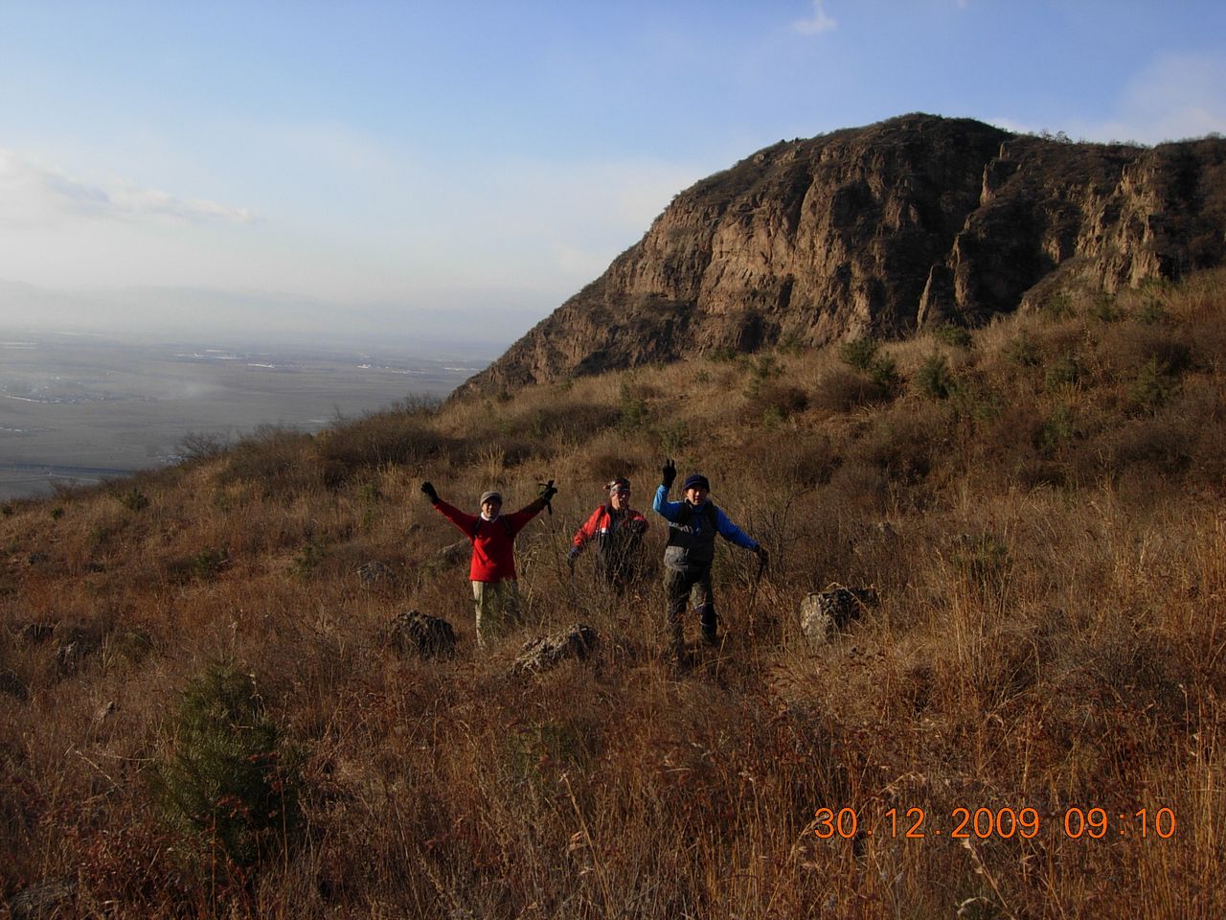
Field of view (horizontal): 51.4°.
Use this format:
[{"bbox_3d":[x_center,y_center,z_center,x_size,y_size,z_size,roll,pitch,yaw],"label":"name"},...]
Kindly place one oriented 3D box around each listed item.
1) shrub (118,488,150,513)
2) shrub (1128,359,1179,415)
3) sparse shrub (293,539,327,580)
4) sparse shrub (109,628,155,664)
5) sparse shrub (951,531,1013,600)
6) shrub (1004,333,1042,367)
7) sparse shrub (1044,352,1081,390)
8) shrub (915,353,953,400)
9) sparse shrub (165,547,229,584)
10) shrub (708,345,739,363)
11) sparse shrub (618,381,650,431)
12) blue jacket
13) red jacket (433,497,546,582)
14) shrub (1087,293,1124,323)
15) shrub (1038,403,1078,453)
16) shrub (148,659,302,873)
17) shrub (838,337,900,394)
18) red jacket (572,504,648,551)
[{"bbox_3d":[-15.039,1.247,40.000,1.020,0.800,0.900,1,6,0],"label":"shrub"},{"bbox_3d":[10.389,-1.426,24.500,0.957,1.104,0.909,1,6,0],"label":"shrub"},{"bbox_3d":[-4.398,1.438,18.500,0.473,0.584,0.449,1,6,0],"label":"sparse shrub"},{"bbox_3d":[-5.726,2.209,15.200,0.550,0.440,0.500,1,6,0],"label":"sparse shrub"},{"bbox_3d":[3.524,1.013,12.200,0.600,0.650,0.550,1,6,0],"label":"sparse shrub"},{"bbox_3d":[14.485,-3.904,45.000,1.320,1.200,1.200,1,6,0],"label":"shrub"},{"bbox_3d":[10.228,-2.037,29.000,0.828,0.871,0.786,1,6,0],"label":"sparse shrub"},{"bbox_3d":[8.041,-2.103,32.000,0.962,1.154,0.913,1,6,0],"label":"shrub"},{"bbox_3d":[-7.164,1.810,22.000,1.100,0.650,0.900,1,6,0],"label":"sparse shrub"},{"bbox_3d":[4.338,-4.150,50.000,1.277,0.777,1.213,1,6,0],"label":"shrub"},{"bbox_3d":[0.533,-1.401,33.000,0.843,1.339,0.801,1,6,0],"label":"sparse shrub"},{"bbox_3d":[0.879,0.635,12.000,0.980,0.800,0.420,1,6,-2],"label":"blue jacket"},{"bbox_3d":[-1.303,0.837,13.500,1.197,0.892,0.360,1,6,-3],"label":"red jacket"},{"bbox_3d":[20.830,-6.429,54.000,1.500,1.220,1.400,1,6,0],"label":"shrub"},{"bbox_3d":[7.328,-0.528,21.000,0.631,0.820,0.599,1,6,0],"label":"shrub"},{"bbox_3d":[-1.889,1.488,6.200,0.745,1.013,0.745,1,6,0],"label":"shrub"},{"bbox_3d":[6.832,-2.516,34.000,1.686,1.481,1.264,1,6,0],"label":"shrub"},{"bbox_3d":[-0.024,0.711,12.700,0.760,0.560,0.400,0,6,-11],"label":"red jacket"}]

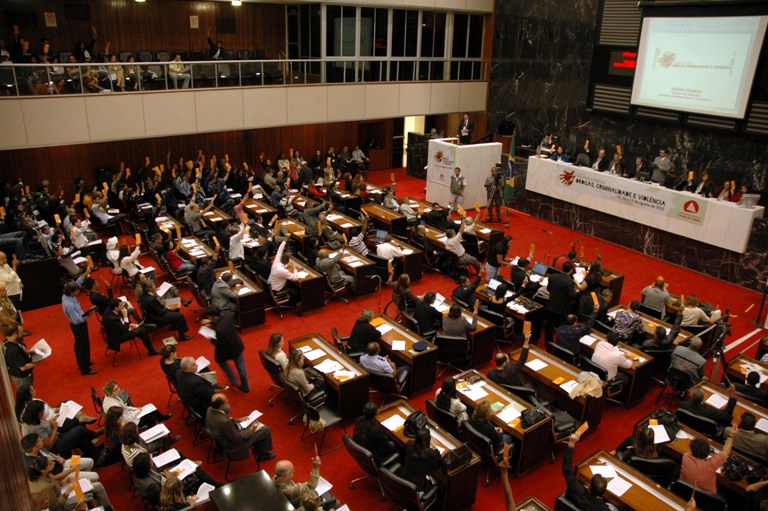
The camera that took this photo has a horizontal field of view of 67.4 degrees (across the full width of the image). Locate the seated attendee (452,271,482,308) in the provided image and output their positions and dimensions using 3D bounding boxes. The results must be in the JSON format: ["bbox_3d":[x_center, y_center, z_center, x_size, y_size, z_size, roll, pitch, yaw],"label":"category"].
[{"bbox_3d":[1.792,0.955,12.144,0.800,1.330,0.600,-11,25,-30],"label":"seated attendee"}]

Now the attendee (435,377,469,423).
[{"bbox_3d":[1.076,2.316,8.730,0.780,1.240,0.530,-14,26,-34],"label":"attendee"}]

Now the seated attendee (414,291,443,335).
[{"bbox_3d":[0.902,1.320,11.301,0.800,1.220,0.550,-16,27,-37],"label":"seated attendee"}]

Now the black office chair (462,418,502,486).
[{"bbox_3d":[1.415,2.733,8.070,0.640,0.960,0.610,-14,26,-34],"label":"black office chair"}]

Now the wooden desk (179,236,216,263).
[{"bbox_3d":[-4.724,0.138,14.565,0.563,0.735,1.578,-13,25,-34],"label":"wooden desk"}]

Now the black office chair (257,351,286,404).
[{"bbox_3d":[-1.670,2.017,9.707,0.640,0.960,0.610,-14,26,-34],"label":"black office chair"}]

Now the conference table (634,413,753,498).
[{"bbox_3d":[4.221,2.930,7.845,0.570,0.760,1.530,-14,27,-35],"label":"conference table"}]

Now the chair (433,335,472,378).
[{"bbox_3d":[1.221,1.777,10.507,0.610,0.960,0.640,5,22,9],"label":"chair"}]

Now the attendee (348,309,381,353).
[{"bbox_3d":[-0.239,1.508,10.246,0.800,1.220,0.520,-15,26,-37],"label":"attendee"}]

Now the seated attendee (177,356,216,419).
[{"bbox_3d":[-2.633,2.023,8.686,0.850,1.270,0.550,-13,25,-32],"label":"seated attendee"}]

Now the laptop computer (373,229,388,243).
[{"bbox_3d":[-0.111,-0.497,15.036,0.340,0.230,0.290,13,24,30],"label":"laptop computer"}]

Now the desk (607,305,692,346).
[{"bbox_3d":[5.034,1.640,11.132,0.570,0.760,1.530,-14,27,-35],"label":"desk"}]

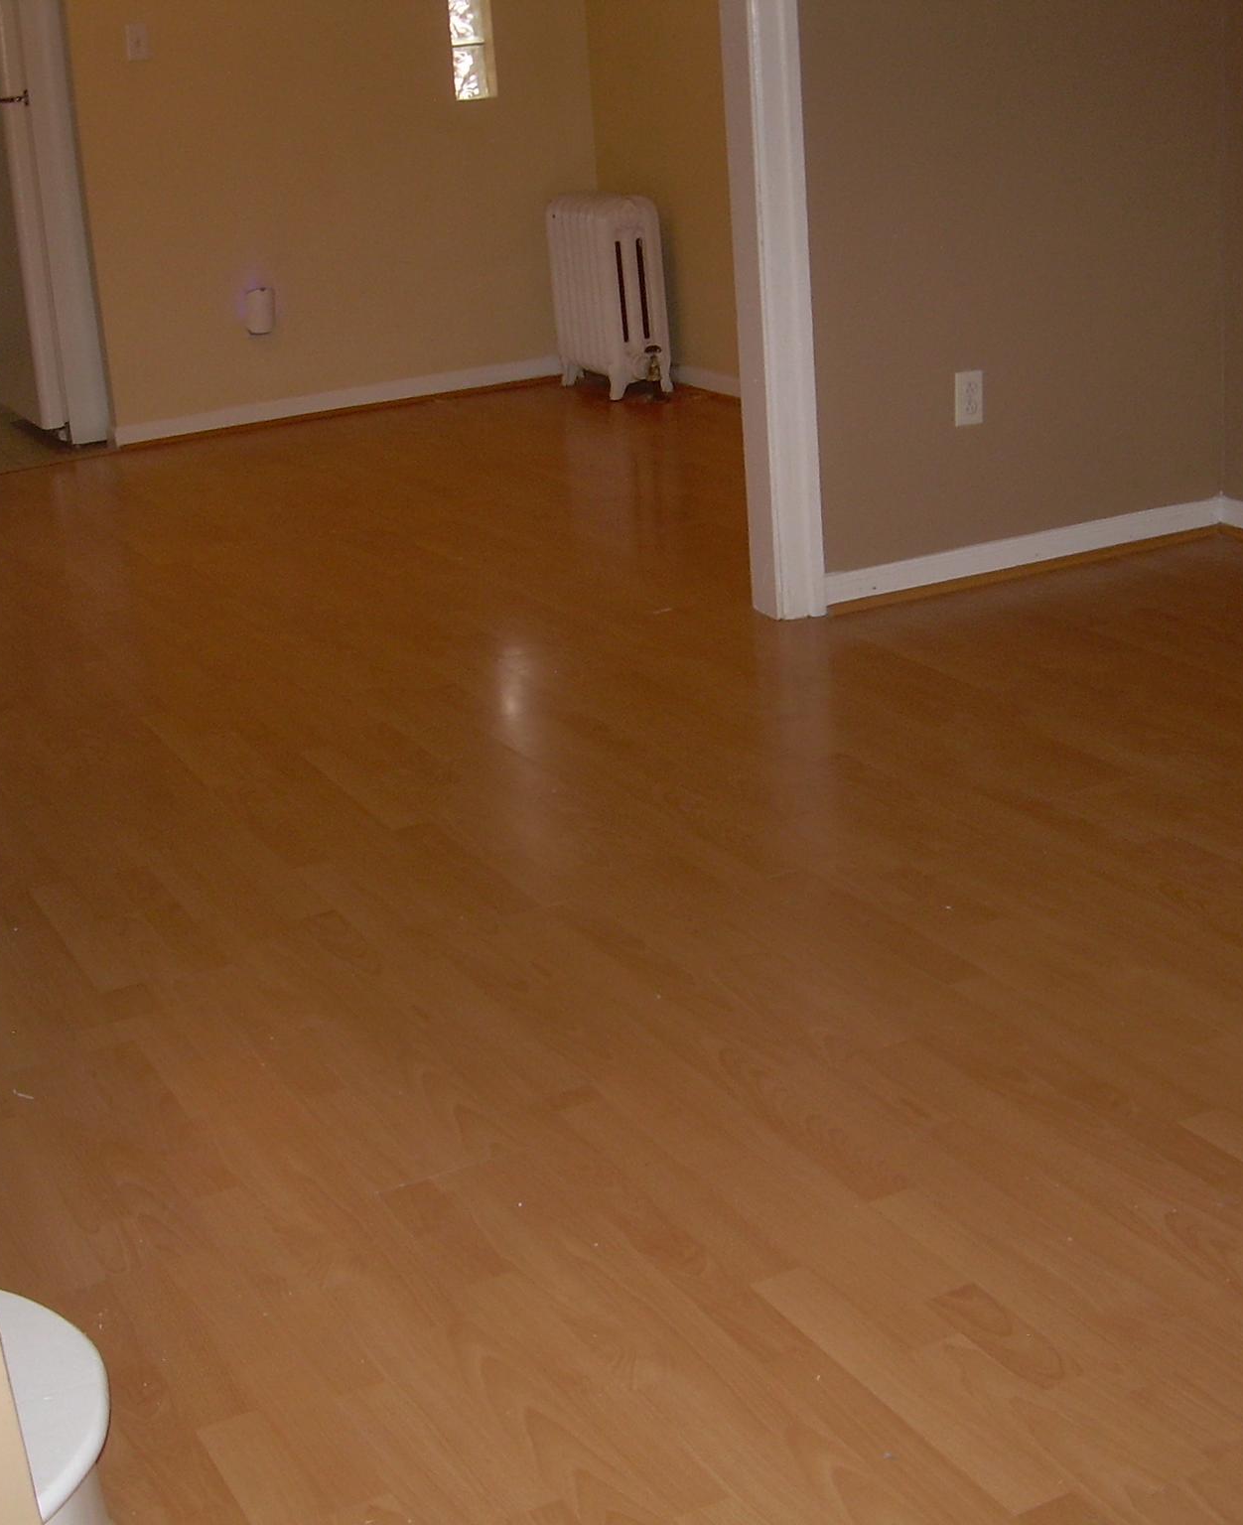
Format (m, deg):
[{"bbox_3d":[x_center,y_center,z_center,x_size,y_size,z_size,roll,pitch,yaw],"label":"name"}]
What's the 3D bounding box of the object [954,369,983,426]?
[{"bbox_3d":[0.729,-0.761,4.673,0.071,0.115,0.010,-14,21,-25],"label":"object"}]

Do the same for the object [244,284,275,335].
[{"bbox_3d":[-1.153,-1.440,7.123,0.083,0.138,0.060,-14,21,-25],"label":"object"}]

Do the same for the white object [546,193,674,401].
[{"bbox_3d":[-0.047,-1.542,7.338,0.220,0.650,0.430,-14,21,-25],"label":"white object"}]

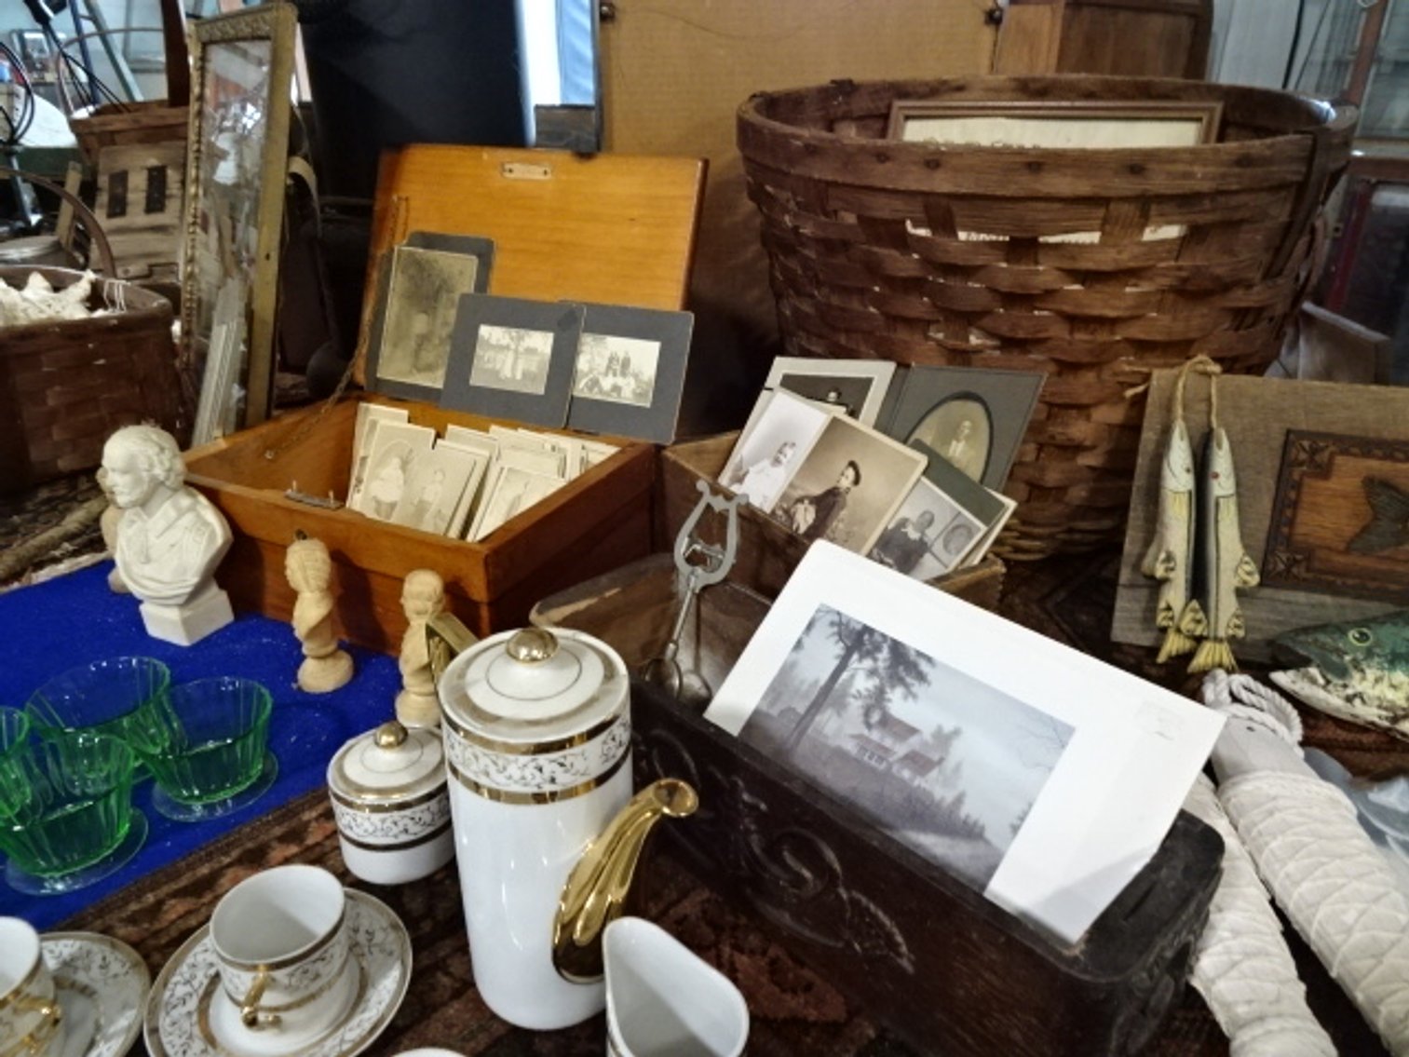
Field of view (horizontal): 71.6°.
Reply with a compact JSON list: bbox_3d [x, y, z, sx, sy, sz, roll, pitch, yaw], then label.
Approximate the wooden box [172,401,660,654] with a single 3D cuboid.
[{"bbox_3d":[-0.267,-0.014,0.923,0.345,0.121,0.265,14,29,20],"label":"wooden box"}]

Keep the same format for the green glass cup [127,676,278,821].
[{"bbox_3d":[-0.337,0.151,0.666,0.085,0.058,0.085,3,27,-1],"label":"green glass cup"}]

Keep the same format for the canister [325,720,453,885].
[{"bbox_3d":[-0.192,0.162,0.610,0.077,0.101,0.077,3,27,0],"label":"canister"}]

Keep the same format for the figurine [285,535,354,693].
[{"bbox_3d":[-0.304,0.063,0.762,0.048,0.129,0.044,-1,28,-9],"label":"figurine"}]

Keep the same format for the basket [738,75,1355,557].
[{"bbox_3d":[0.315,-0.243,1.070,0.576,0.399,0.576,3,27,0],"label":"basket"}]

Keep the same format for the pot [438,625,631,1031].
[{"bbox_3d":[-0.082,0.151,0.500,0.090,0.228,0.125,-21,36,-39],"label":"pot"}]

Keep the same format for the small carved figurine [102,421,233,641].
[{"bbox_3d":[-0.433,0.003,0.803,0.101,0.189,0.070,12,28,16],"label":"small carved figurine"}]

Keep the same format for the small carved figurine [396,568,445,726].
[{"bbox_3d":[-0.212,0.086,0.729,0.038,0.126,0.041,-4,28,-13],"label":"small carved figurine"}]

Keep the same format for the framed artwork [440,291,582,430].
[{"bbox_3d":[-0.194,-0.171,0.985,0.147,0.120,0.004,11,4,20],"label":"framed artwork"}]

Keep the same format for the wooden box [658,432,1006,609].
[{"bbox_3d":[0.093,0.026,0.876,0.108,0.120,0.317,-15,32,-31],"label":"wooden box"}]

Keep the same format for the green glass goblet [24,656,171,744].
[{"bbox_3d":[-0.417,0.137,0.686,0.085,0.058,0.085,3,27,0],"label":"green glass goblet"}]

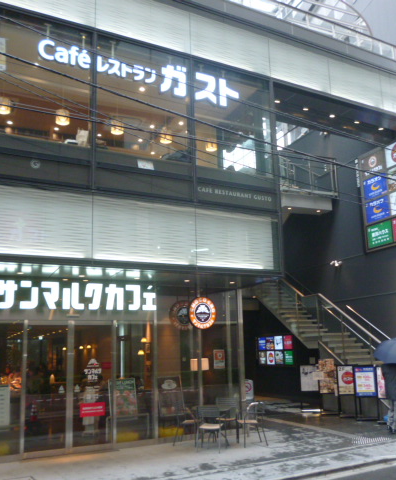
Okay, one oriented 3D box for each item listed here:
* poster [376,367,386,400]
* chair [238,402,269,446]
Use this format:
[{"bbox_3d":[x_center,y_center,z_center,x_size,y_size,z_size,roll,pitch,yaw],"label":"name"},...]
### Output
[{"bbox_3d":[4.620,3.454,12.503,0.530,0.750,0.040,-6,-13,19],"label":"poster"},{"bbox_3d":[1.066,3.606,10.138,0.530,0.780,0.510,1,-12,-14],"label":"chair"}]

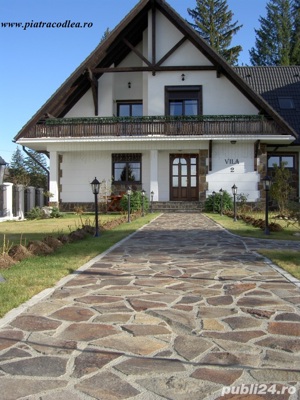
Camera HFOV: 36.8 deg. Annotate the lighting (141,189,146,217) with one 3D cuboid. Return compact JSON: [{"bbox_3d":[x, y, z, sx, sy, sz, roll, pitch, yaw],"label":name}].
[{"bbox_3d":[-0.228,0.137,16.300,0.165,0.970,0.165,0,0,4],"label":"lighting"}]

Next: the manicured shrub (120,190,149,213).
[{"bbox_3d":[-0.636,0.076,19.100,1.220,0.920,1.100,0,0,4],"label":"manicured shrub"}]

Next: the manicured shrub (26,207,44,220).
[{"bbox_3d":[-3.684,0.434,14.500,0.570,0.440,0.500,0,0,4],"label":"manicured shrub"}]

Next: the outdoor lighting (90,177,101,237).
[{"bbox_3d":[-0.855,0.117,7.200,0.160,0.950,0.160,0,0,4],"label":"outdoor lighting"}]

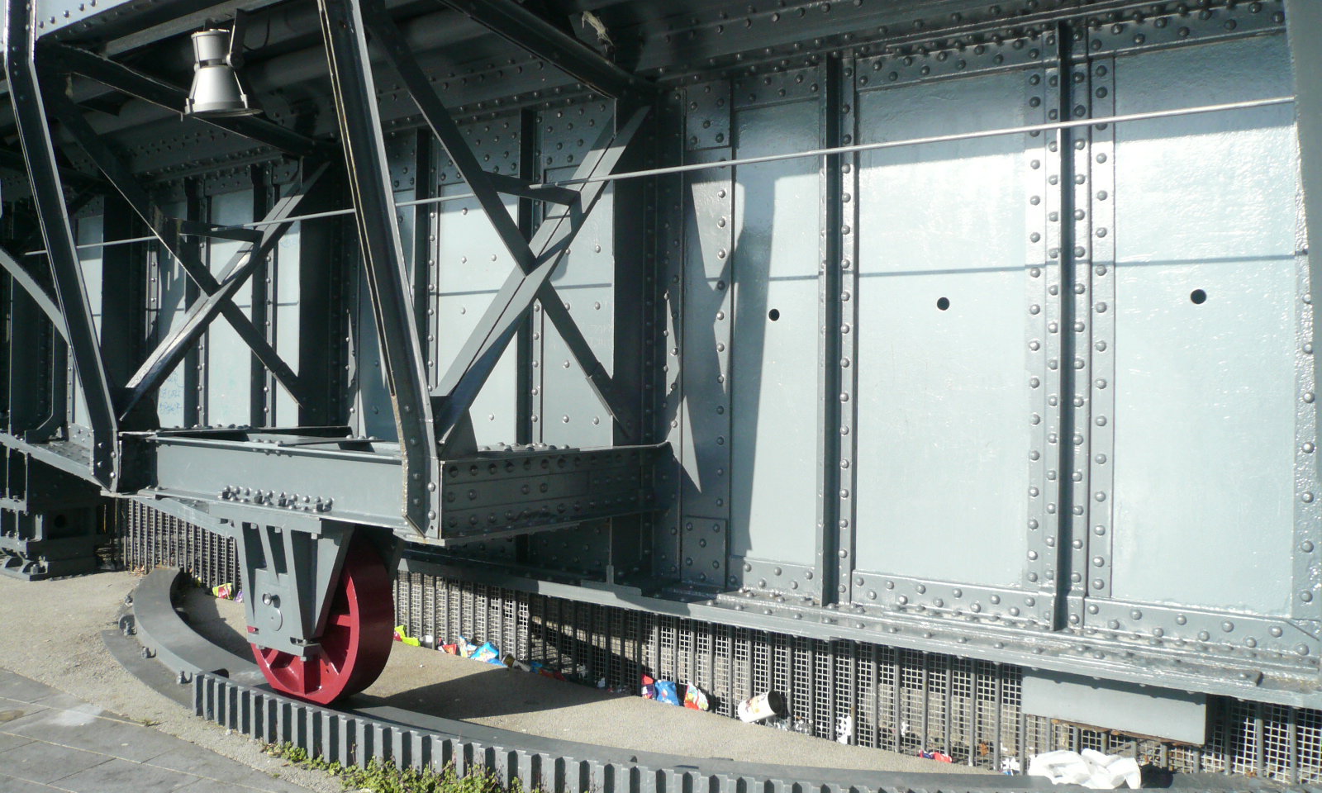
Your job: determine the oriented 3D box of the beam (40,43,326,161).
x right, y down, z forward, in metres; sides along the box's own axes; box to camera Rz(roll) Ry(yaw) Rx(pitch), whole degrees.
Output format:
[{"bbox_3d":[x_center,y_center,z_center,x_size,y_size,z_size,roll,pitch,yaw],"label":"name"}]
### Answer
[{"bbox_3d":[-2.215,-1.382,5.150,0.107,0.110,1.481,1,-6,34],"label":"beam"}]

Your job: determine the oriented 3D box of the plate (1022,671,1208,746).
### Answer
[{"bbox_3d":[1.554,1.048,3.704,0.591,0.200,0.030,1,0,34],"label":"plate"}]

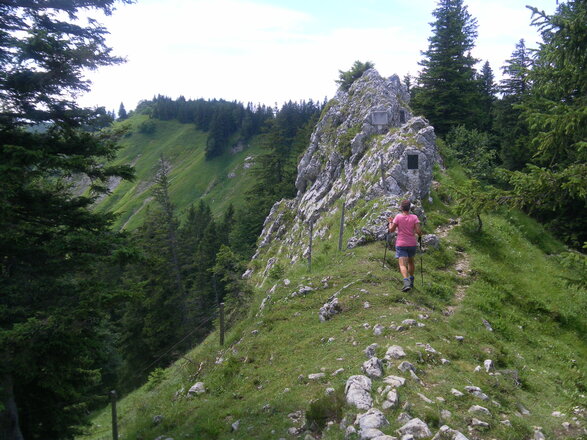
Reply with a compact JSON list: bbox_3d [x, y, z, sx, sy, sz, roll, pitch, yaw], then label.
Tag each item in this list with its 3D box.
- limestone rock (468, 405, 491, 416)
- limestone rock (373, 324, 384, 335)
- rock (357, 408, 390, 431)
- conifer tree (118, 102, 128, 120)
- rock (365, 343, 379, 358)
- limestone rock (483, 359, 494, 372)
[{"bbox_3d":[1.619,1.653,5.150,0.190,0.080,0.130,0,2,0],"label":"limestone rock"},{"bbox_3d":[1.098,1.406,7.600,0.135,0.125,0.125,0,3,0],"label":"limestone rock"},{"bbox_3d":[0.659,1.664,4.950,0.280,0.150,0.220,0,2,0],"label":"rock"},{"bbox_3d":[-91.675,-58.510,320.000,5.000,9.600,5.000,0,3,0],"label":"conifer tree"},{"bbox_3d":[0.858,1.435,6.500,0.145,0.135,0.135,0,3,0],"label":"rock"},{"bbox_3d":[2.094,1.565,6.350,0.105,0.120,0.110,0,3,0],"label":"limestone rock"}]

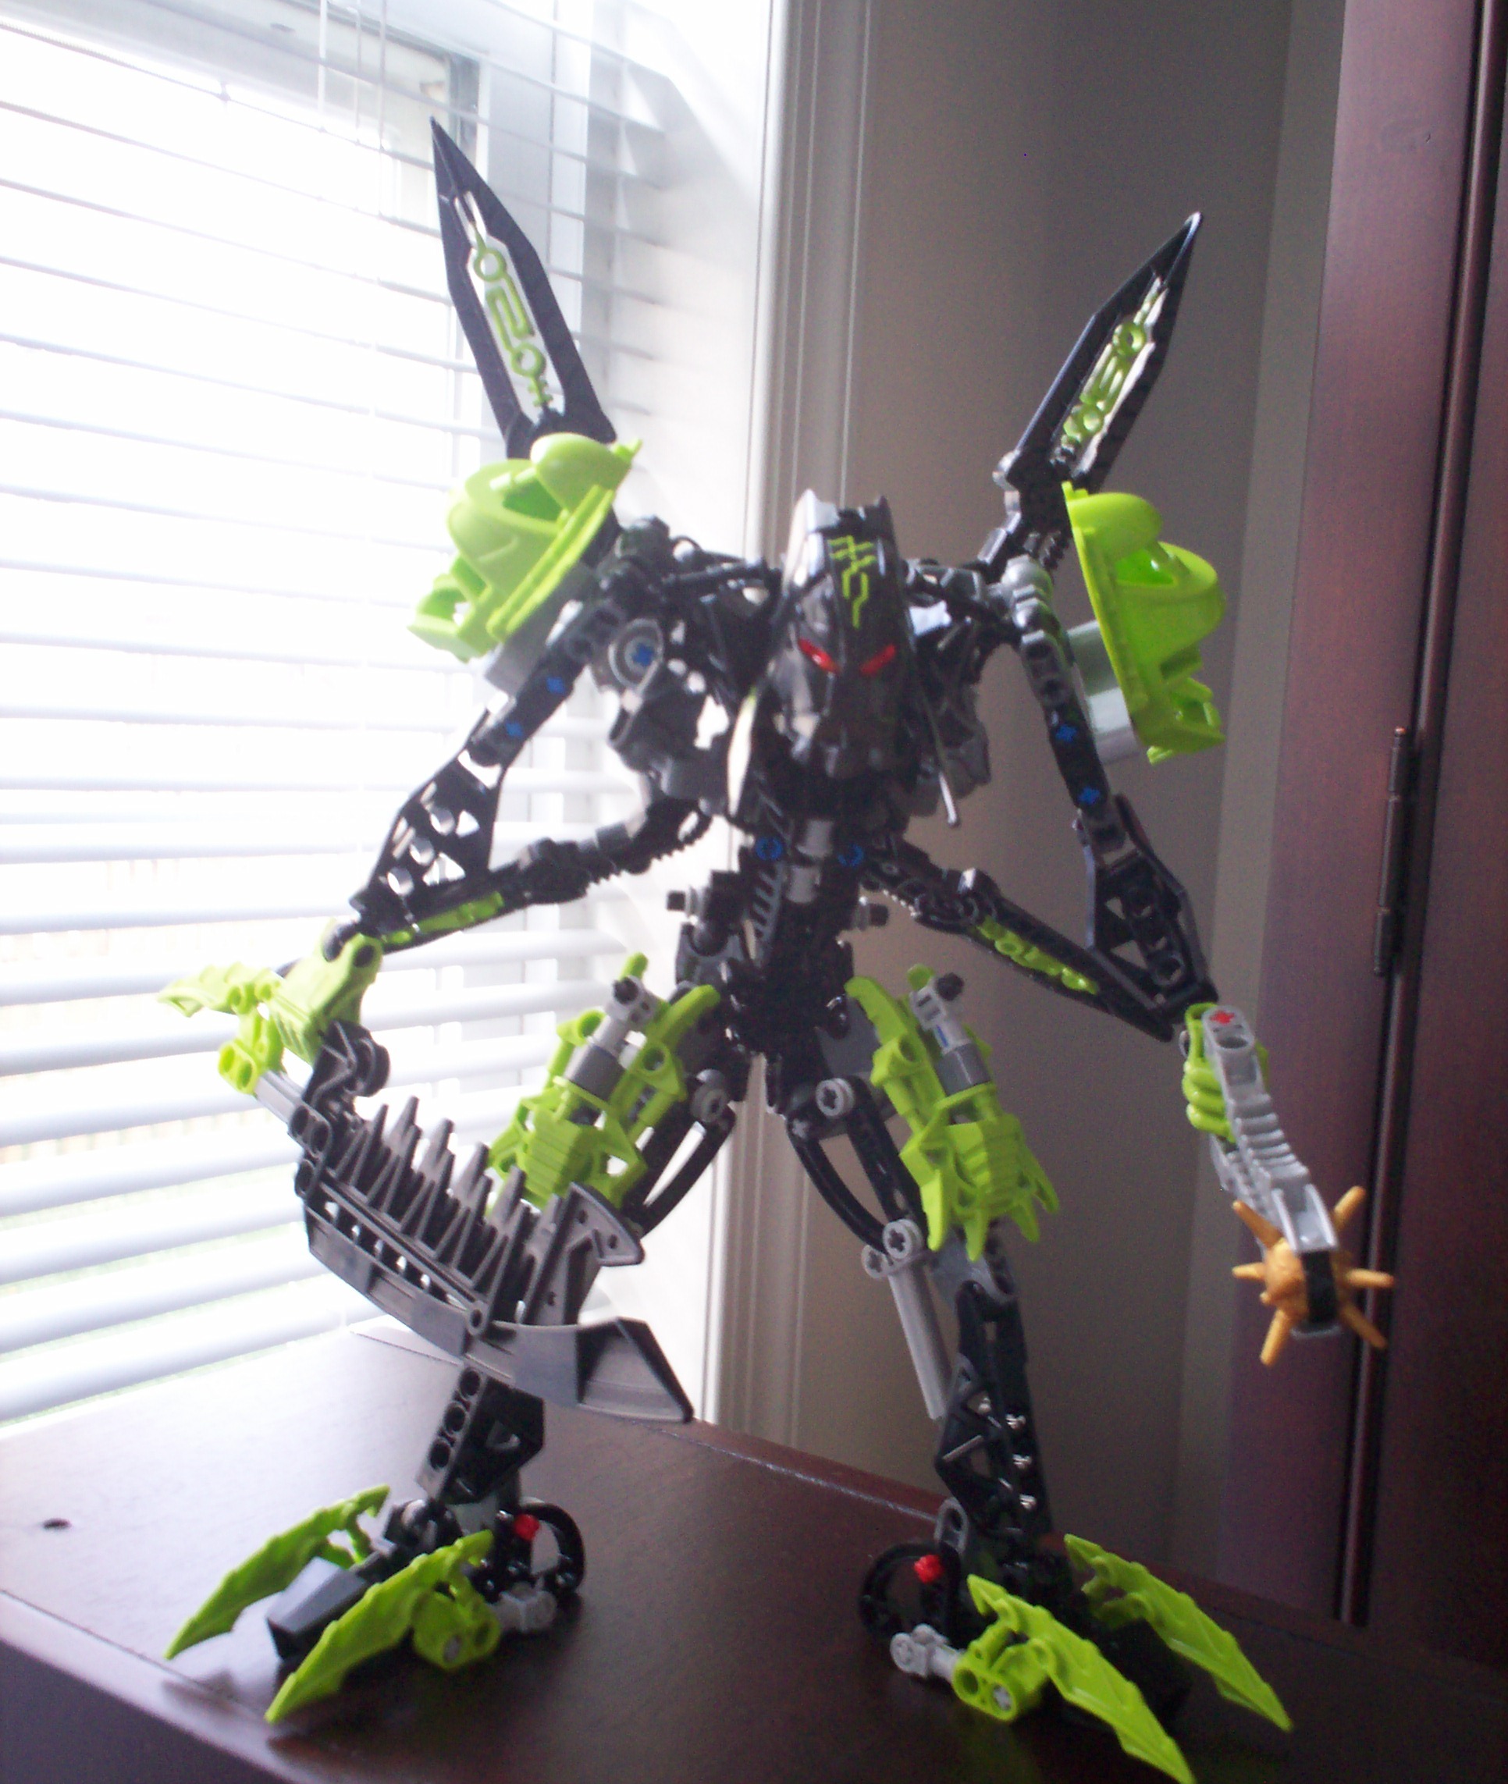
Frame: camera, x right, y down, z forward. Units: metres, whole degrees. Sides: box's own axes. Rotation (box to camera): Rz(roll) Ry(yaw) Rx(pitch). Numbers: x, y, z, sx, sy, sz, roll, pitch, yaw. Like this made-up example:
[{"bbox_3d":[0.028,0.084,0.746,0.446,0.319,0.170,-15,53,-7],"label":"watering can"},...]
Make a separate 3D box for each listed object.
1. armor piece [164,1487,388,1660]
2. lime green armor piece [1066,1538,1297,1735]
[{"bbox_3d":[-0.090,0.133,0.409,0.013,0.021,0.053,8,7,41],"label":"armor piece"},{"bbox_3d":[0.079,0.142,0.402,0.013,0.021,0.053,-3,8,-45],"label":"lime green armor piece"}]

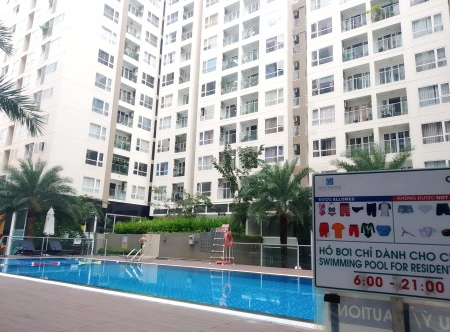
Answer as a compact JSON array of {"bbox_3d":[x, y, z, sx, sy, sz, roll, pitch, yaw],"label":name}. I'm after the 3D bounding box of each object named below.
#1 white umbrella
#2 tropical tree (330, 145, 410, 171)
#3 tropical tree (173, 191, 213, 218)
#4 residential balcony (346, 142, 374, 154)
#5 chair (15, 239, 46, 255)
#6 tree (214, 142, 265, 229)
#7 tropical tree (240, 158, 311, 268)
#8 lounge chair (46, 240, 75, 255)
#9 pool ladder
[{"bbox_3d":[-10.637,3.934,20.574,0.580,2.846,0.580,0,-12,8],"label":"white umbrella"},{"bbox_3d":[7.167,2.123,16.645,4.100,6.000,3.800,2,-12,0],"label":"tropical tree"},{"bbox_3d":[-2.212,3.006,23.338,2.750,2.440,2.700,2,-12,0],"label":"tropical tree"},{"bbox_3d":[12.520,-1.328,30.955,2.450,1.300,1.200,-6,-14,35],"label":"residential balcony"},{"bbox_3d":[-11.502,4.828,20.145,1.750,0.860,0.650,0,-12,12],"label":"chair"},{"bbox_3d":[0.882,1.387,22.046,2.981,5.672,2.981,2,-12,0],"label":"tree"},{"bbox_3d":[2.733,2.514,18.379,3.750,5.650,3.600,2,-12,0],"label":"tropical tree"},{"bbox_3d":[-9.824,4.917,20.280,1.750,0.860,0.650,0,-12,12],"label":"lounge chair"},{"bbox_3d":[-4.869,4.806,18.519,0.650,0.750,0.750,-6,-14,35],"label":"pool ladder"}]

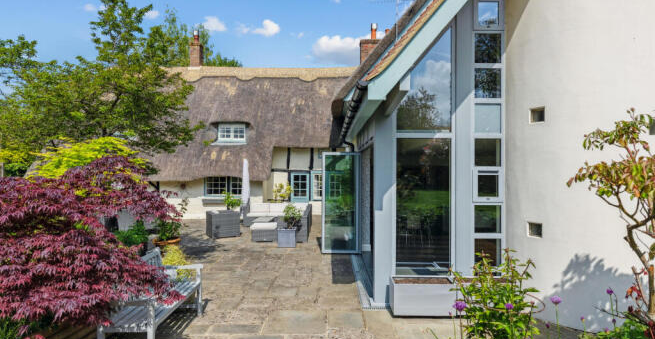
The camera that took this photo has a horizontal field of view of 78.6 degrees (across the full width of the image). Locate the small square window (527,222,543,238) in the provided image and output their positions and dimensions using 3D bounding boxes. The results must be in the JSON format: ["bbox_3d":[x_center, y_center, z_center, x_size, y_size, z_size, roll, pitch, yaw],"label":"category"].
[{"bbox_3d":[2.640,0.770,5.080,0.090,0.195,0.185,0,0,-43],"label":"small square window"}]

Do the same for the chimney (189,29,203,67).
[{"bbox_3d":[-6.100,-5.550,18.600,0.520,1.750,0.580,0,0,0],"label":"chimney"}]

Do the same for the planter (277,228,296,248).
[{"bbox_3d":[-1.000,1.665,9.840,0.450,0.430,0.450,0,0,0],"label":"planter"}]

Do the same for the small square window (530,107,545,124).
[{"bbox_3d":[2.670,-0.690,5.080,0.090,0.195,0.185,0,0,-43],"label":"small square window"}]

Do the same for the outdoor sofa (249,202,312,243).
[{"bbox_3d":[-1.560,1.500,12.000,2.200,0.770,3.200,0,0,1],"label":"outdoor sofa"}]

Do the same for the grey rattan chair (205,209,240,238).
[{"bbox_3d":[-2.950,1.530,11.360,0.770,0.700,0.740,0,0,-29],"label":"grey rattan chair"}]

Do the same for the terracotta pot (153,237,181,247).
[{"bbox_3d":[-2.960,1.600,7.400,0.520,0.550,0.520,0,0,0],"label":"terracotta pot"}]

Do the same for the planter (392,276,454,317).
[{"bbox_3d":[1.250,1.675,5.290,0.800,0.410,0.380,0,0,1],"label":"planter"}]

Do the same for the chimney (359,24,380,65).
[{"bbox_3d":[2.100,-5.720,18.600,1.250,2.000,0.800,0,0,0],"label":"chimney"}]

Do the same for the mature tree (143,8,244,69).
[{"bbox_3d":[-9.000,-4.300,27.000,7.000,12.500,6.500,0,0,0],"label":"mature tree"}]

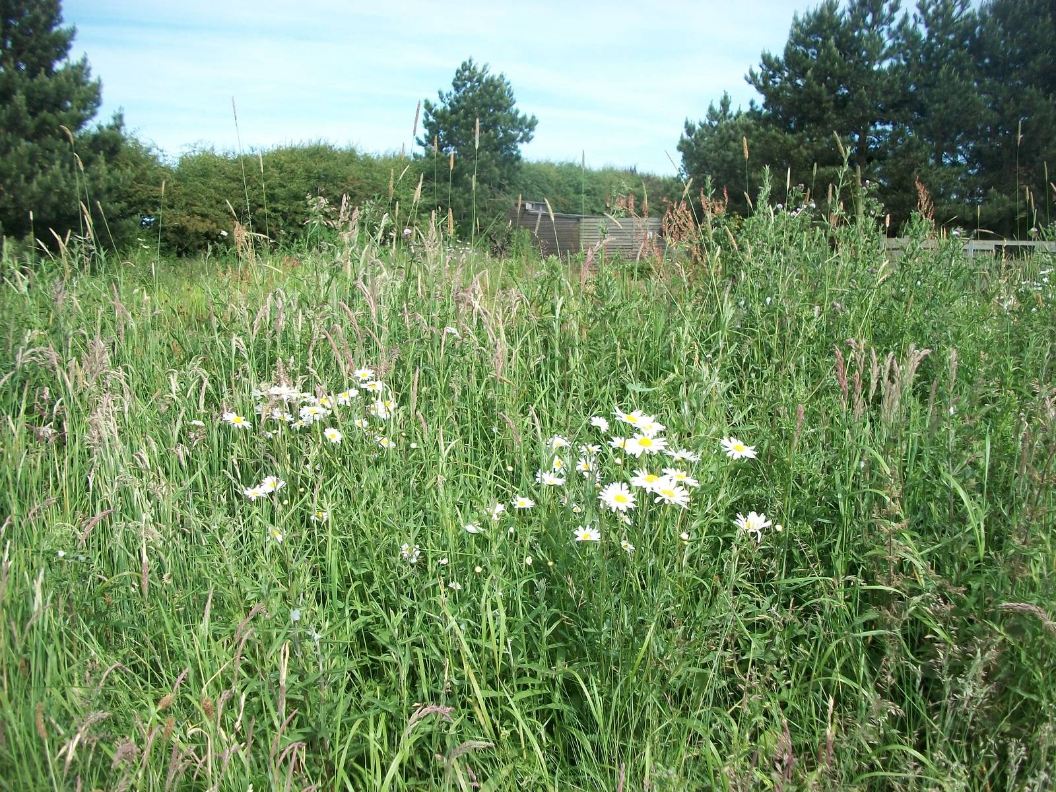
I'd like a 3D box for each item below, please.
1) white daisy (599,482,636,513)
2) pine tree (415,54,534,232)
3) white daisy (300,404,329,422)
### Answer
[{"bbox_3d":[0.132,0.151,1.450,0.056,0.018,0.054,1,32,5],"label":"white daisy"},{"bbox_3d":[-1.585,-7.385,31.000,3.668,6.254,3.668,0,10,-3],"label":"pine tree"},{"bbox_3d":[-0.411,0.034,1.880,0.056,0.020,0.054,-2,22,-12],"label":"white daisy"}]

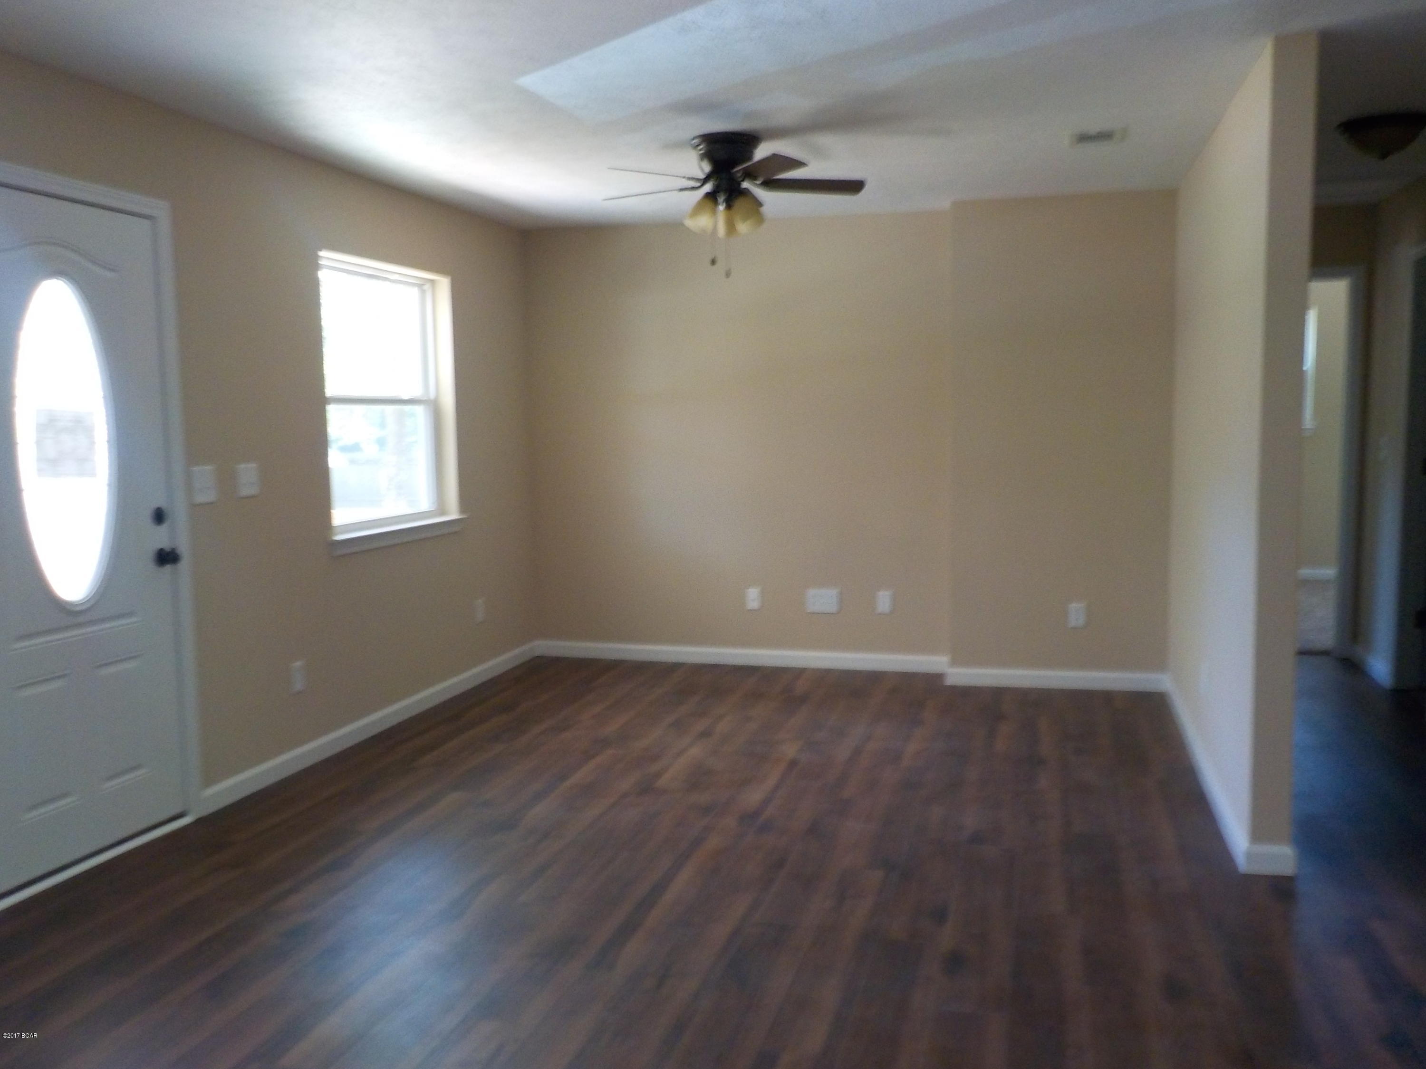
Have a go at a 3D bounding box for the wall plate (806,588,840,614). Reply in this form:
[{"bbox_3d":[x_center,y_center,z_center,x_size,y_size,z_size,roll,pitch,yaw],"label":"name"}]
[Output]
[{"bbox_3d":[0.603,0.365,6.749,0.175,0.123,0.012,1,6,15],"label":"wall plate"}]

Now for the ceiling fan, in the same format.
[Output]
[{"bbox_3d":[0.049,-1.305,4.645,1.040,0.380,1.040,1,6,15],"label":"ceiling fan"}]

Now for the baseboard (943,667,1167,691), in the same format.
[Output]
[{"bbox_3d":[1.712,0.730,6.198,1.065,0.084,0.018,1,6,15],"label":"baseboard"}]

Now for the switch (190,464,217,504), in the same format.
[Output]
[{"bbox_3d":[-1.796,-0.173,4.366,0.012,0.124,0.122,1,6,15],"label":"switch"}]

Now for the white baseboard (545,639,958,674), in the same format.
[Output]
[{"bbox_3d":[0.122,0.683,6.911,2.363,0.084,0.018,1,6,15],"label":"white baseboard"}]

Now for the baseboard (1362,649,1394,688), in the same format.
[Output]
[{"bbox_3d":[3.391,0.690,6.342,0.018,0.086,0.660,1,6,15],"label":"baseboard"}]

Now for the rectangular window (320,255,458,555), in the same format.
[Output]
[{"bbox_3d":[-1.496,-0.604,5.657,0.120,1.235,1.150,1,6,15],"label":"rectangular window"}]

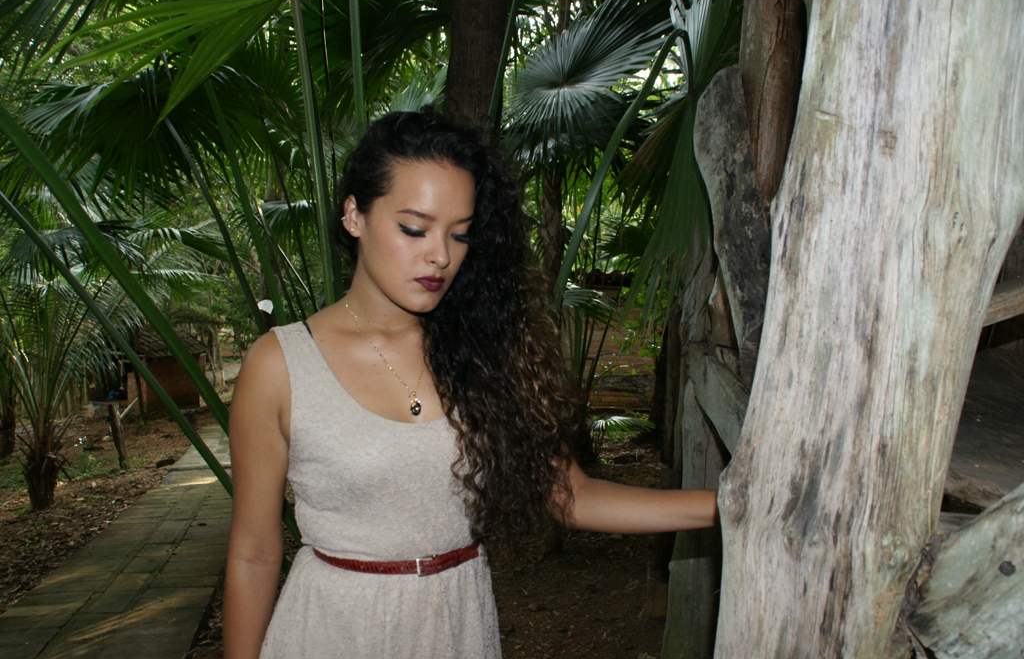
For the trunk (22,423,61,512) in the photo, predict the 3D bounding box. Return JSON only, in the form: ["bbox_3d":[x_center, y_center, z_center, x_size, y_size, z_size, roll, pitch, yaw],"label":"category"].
[{"bbox_3d":[-3.798,1.106,6.200,0.290,0.720,0.280,0,0,0],"label":"trunk"}]

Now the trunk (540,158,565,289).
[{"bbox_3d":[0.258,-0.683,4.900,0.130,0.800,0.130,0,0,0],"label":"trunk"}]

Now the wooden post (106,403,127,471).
[{"bbox_3d":[-4.094,1.107,7.950,0.110,0.690,0.110,-10,0,0],"label":"wooden post"}]

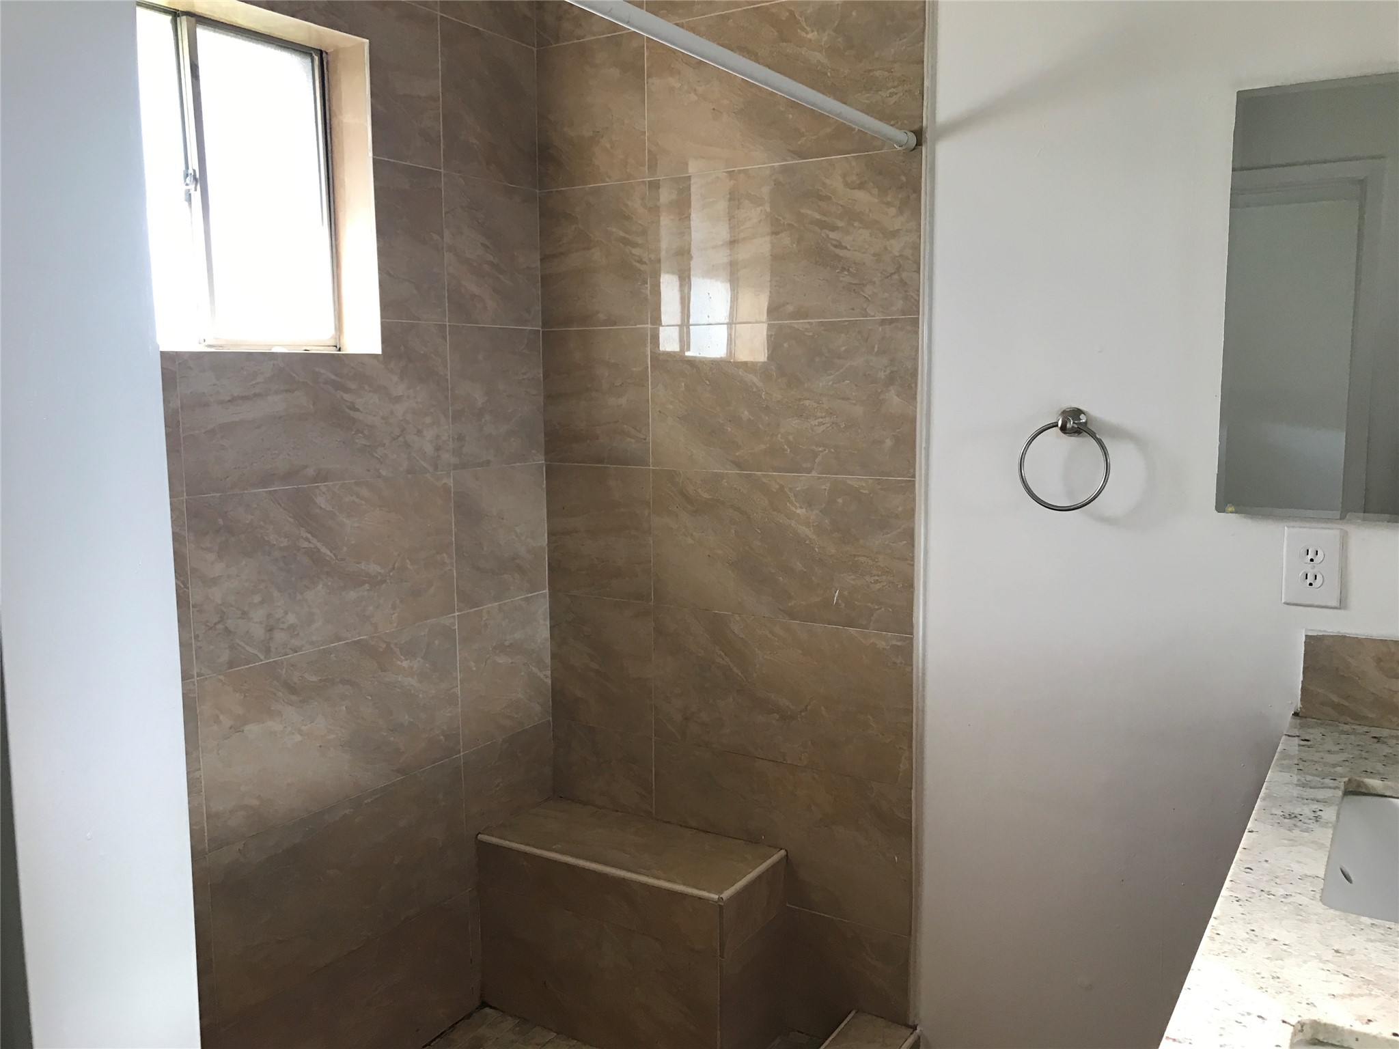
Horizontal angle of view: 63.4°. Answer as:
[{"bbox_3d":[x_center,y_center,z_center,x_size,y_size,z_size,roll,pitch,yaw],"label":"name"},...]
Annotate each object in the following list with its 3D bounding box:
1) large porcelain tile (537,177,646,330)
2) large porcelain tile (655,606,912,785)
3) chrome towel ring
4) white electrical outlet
[{"bbox_3d":[-0.228,-0.583,2.472,0.292,0.301,0.013,4,8,31],"label":"large porcelain tile"},{"bbox_3d":[0.157,0.345,2.352,0.601,0.301,0.013,4,8,31],"label":"large porcelain tile"},{"bbox_3d":[0.640,-0.114,1.972,0.156,0.178,0.062,4,8,32],"label":"chrome towel ring"},{"bbox_3d":[0.976,0.068,1.801,0.080,0.124,0.008,4,8,31],"label":"white electrical outlet"}]

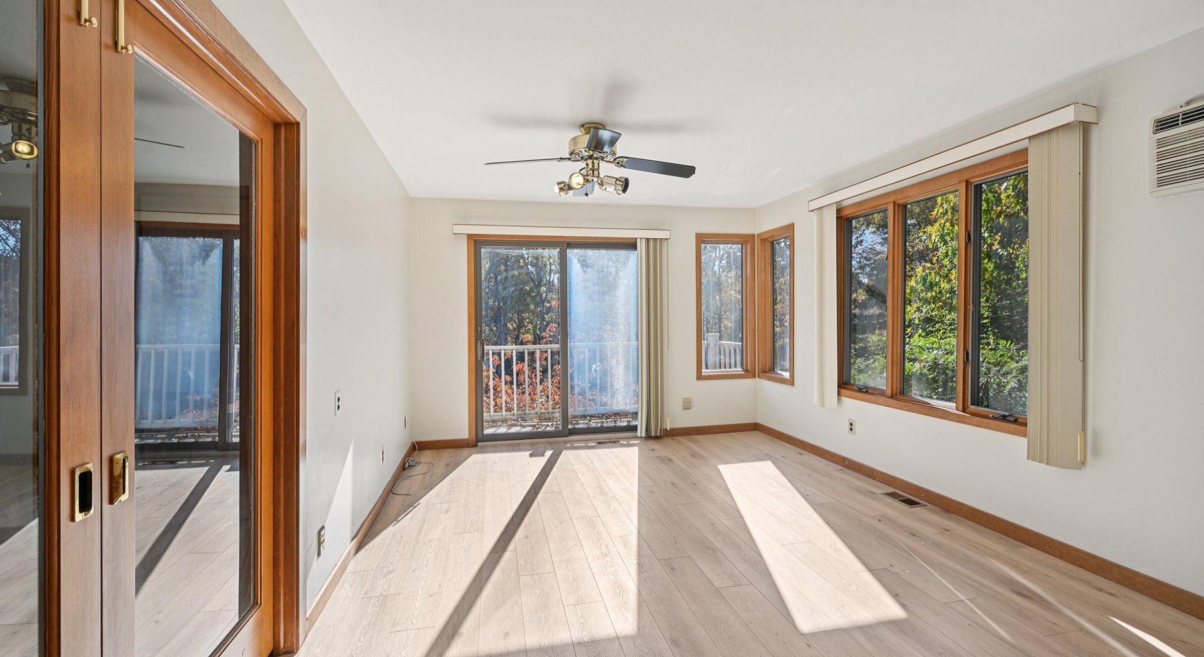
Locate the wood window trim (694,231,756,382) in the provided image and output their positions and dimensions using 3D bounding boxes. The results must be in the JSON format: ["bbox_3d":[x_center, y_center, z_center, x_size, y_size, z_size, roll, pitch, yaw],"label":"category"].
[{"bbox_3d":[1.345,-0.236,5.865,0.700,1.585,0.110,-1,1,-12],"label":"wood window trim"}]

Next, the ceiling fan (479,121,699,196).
[{"bbox_3d":[-0.059,-1.029,3.291,1.300,0.420,1.300,0,1,-8],"label":"ceiling fan"}]

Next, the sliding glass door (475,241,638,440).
[{"bbox_3d":[-0.417,0.107,5.512,1.880,2.120,0.120,-1,1,-12],"label":"sliding glass door"}]

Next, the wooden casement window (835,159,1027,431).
[{"bbox_3d":[2.210,-0.205,3.645,0.110,1.585,1.830,-1,1,-12],"label":"wooden casement window"}]

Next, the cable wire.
[{"bbox_3d":[-1.501,1.165,4.283,0.240,0.060,0.920,-1,1,-12],"label":"cable wire"}]

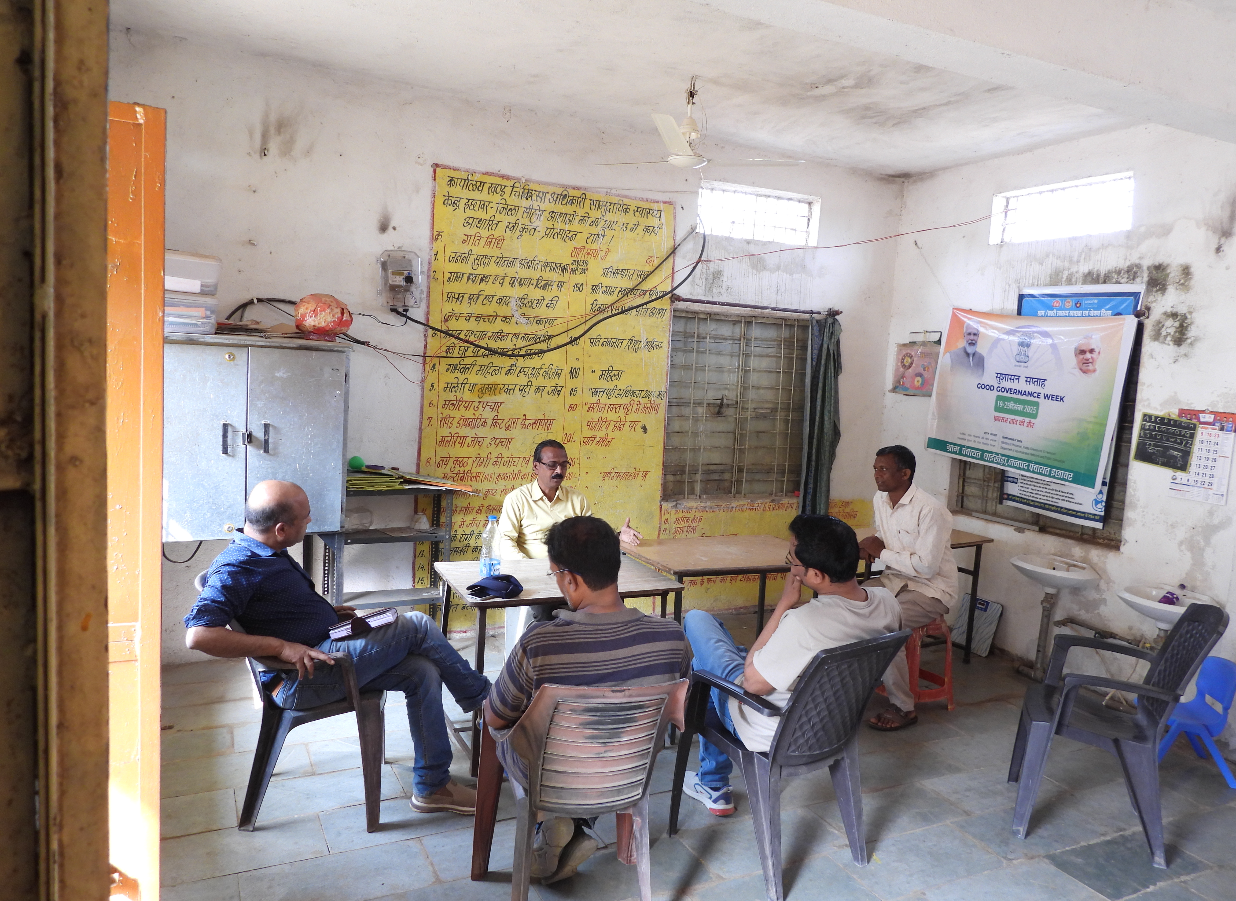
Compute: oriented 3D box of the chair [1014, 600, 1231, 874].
[{"bbox_3d":[1.851,0.991,3.239,0.580,0.907,0.567,6,6,25],"label":"chair"}]

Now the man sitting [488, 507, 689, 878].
[{"bbox_3d":[-0.130,0.798,2.740,0.600,1.250,0.740,2,6,-12],"label":"man sitting"}]

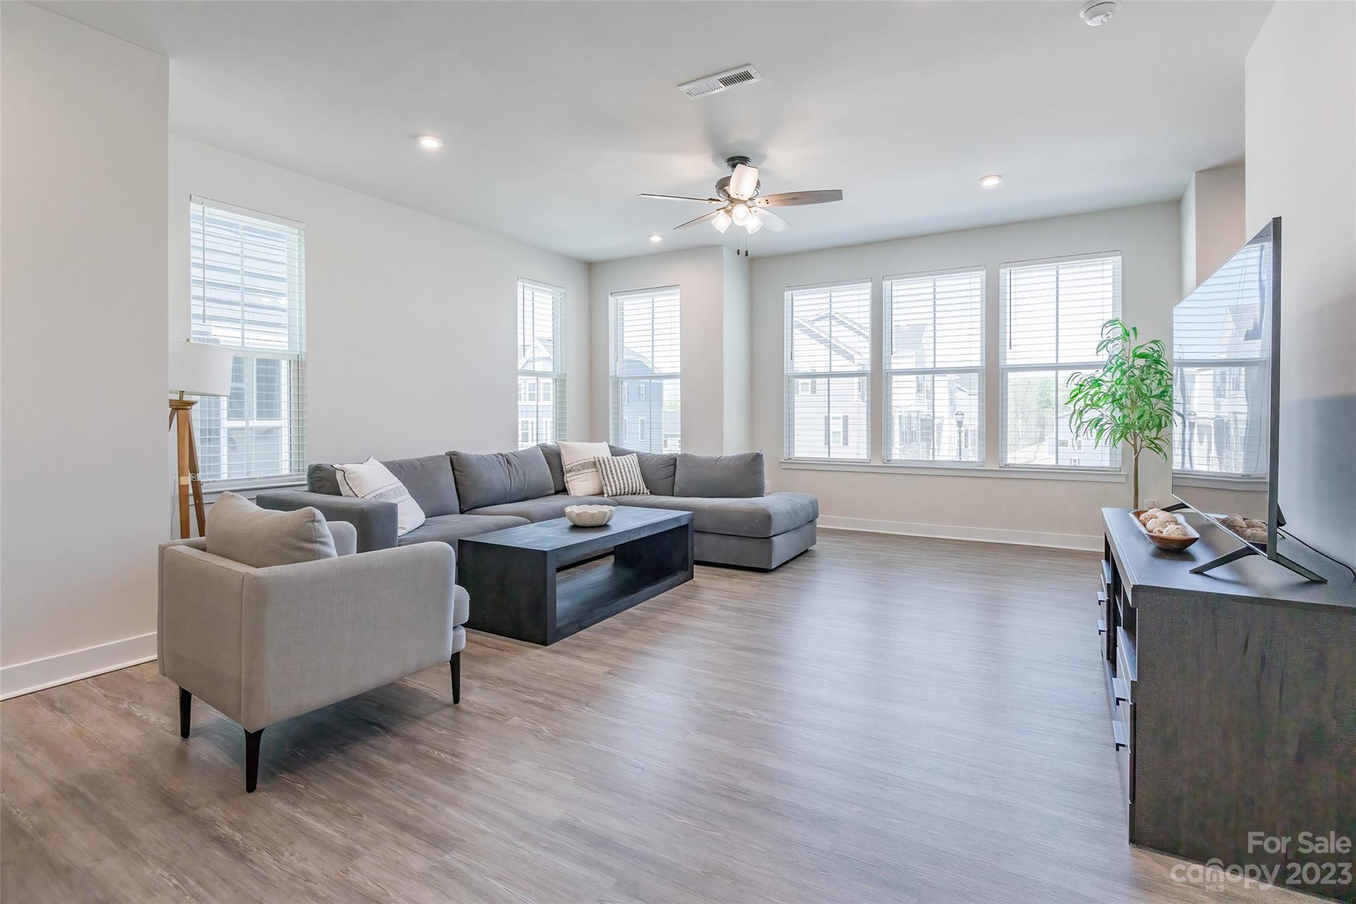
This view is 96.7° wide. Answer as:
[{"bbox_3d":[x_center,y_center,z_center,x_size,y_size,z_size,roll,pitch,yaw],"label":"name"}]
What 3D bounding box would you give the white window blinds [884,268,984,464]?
[{"bbox_3d":[2.313,-0.760,5.467,0.850,1.750,0.060,1,3,29],"label":"white window blinds"}]

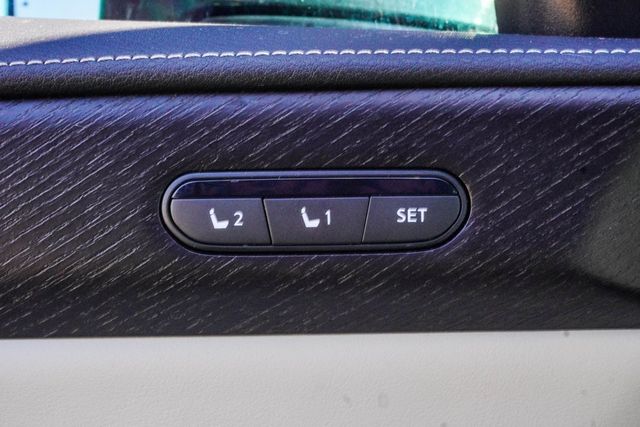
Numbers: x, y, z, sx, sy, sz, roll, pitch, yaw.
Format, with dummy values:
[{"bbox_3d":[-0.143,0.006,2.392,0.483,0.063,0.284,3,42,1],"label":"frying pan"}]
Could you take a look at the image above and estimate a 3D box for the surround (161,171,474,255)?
[{"bbox_3d":[-0.001,-0.001,0.362,0.082,0.022,0.010,-1,-3,0],"label":"surround"}]

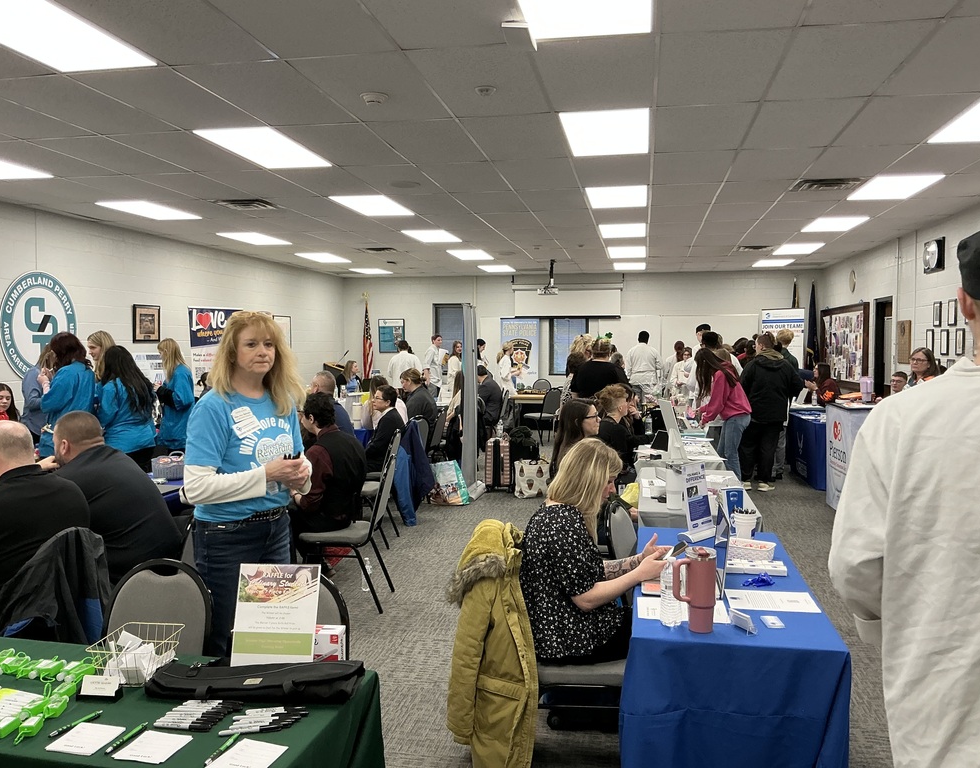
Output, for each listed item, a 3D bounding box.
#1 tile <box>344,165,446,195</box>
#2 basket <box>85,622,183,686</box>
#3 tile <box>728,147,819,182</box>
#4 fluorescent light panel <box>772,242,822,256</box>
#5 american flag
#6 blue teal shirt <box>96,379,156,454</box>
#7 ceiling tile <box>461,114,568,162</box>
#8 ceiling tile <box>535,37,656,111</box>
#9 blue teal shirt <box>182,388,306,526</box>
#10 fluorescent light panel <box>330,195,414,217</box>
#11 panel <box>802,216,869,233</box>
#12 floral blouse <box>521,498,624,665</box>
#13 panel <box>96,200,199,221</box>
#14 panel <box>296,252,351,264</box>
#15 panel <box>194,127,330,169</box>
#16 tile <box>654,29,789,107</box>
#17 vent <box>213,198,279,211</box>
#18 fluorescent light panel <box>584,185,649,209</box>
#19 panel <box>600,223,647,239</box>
[{"bbox_3d":[-0.799,-1.775,7.160,0.610,0.025,1.200,1,3,11],"label":"tile"},{"bbox_3d":[-0.915,0.717,2.162,0.170,0.105,0.205,0,3,3],"label":"basket"},{"bbox_3d":[2.211,-1.724,6.514,0.605,0.025,1.210,1,3,11],"label":"tile"},{"bbox_3d":[4.546,-2.008,12.254,0.600,0.060,1.200,1,3,11],"label":"fluorescent light panel"},{"bbox_3d":[-2.420,-0.886,16.500,0.210,1.580,0.200,1,3,11],"label":"american flag"},{"bbox_3d":[-2.670,0.217,6.100,0.410,0.570,0.300,-2,3,-37],"label":"blue teal shirt"},{"bbox_3d":[0.192,-1.707,5.745,0.610,0.020,1.210,1,3,11],"label":"ceiling tile"},{"bbox_3d":[0.579,-1.648,4.456,0.610,0.020,1.210,1,3,11],"label":"ceiling tile"},{"bbox_3d":[-0.895,0.264,3.020,0.290,0.510,0.460,3,4,43],"label":"blue teal shirt"},{"bbox_3d":[-1.187,-1.846,8.436,0.570,0.050,1.160,1,3,11],"label":"fluorescent light panel"},{"bbox_3d":[4.105,-1.906,9.883,0.570,0.050,1.160,1,3,11],"label":"panel"},{"bbox_3d":[0.300,0.714,3.120,0.400,0.540,0.460,0,3,-2],"label":"floral blouse"},{"bbox_3d":[-3.613,-1.870,8.889,0.570,0.050,1.160,1,3,11],"label":"panel"},{"bbox_3d":[-2.737,-2.079,13.608,0.600,0.060,1.200,1,3,11],"label":"panel"},{"bbox_3d":[-1.607,-1.694,6.010,0.590,0.060,1.190,1,3,11],"label":"panel"},{"bbox_3d":[1.190,-1.646,4.354,0.610,0.025,1.200,1,3,11],"label":"tile"},{"bbox_3d":[-2.455,-1.840,8.369,0.580,0.040,0.580,1,3,11],"label":"vent"},{"bbox_3d":[1.239,-1.823,7.984,0.570,0.050,1.160,1,3,11],"label":"fluorescent light panel"},{"bbox_3d":[1.663,-1.907,10.232,0.600,0.070,1.200,1,3,11],"label":"panel"}]

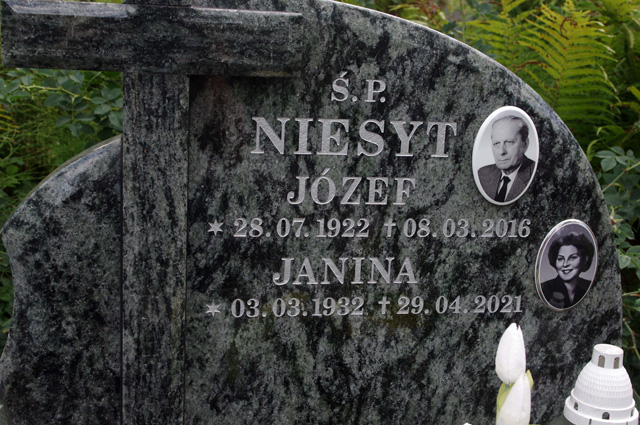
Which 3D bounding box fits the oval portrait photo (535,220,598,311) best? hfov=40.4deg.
[{"bbox_3d":[0.319,0.069,1.115,0.086,0.120,0.010,0,13,-12],"label":"oval portrait photo"}]

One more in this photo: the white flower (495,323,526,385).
[{"bbox_3d":[0.209,0.155,0.955,0.034,0.068,0.034,0,13,-12],"label":"white flower"}]

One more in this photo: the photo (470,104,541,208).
[{"bbox_3d":[0.229,-0.068,1.063,0.086,0.120,0.010,0,13,-12],"label":"photo"}]

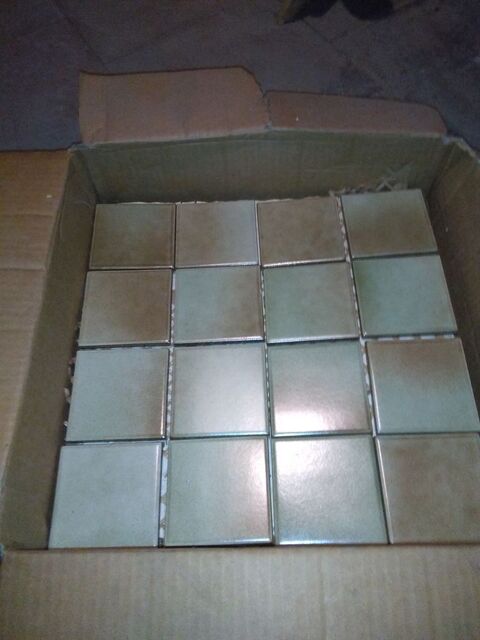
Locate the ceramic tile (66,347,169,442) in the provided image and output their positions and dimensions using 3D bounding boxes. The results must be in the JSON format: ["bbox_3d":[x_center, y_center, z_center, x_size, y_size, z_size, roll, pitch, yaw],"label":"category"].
[{"bbox_3d":[-0.095,0.059,0.414,0.075,0.007,0.075,-2,62,2],"label":"ceramic tile"}]

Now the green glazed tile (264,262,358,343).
[{"bbox_3d":[0.061,-0.015,0.453,0.077,0.007,0.077,-3,61,2],"label":"green glazed tile"}]

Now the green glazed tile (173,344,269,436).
[{"bbox_3d":[-0.016,0.056,0.412,0.075,0.007,0.075,-2,62,2],"label":"green glazed tile"}]

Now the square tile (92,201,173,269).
[{"bbox_3d":[-0.101,-0.079,0.497,0.077,0.007,0.077,-2,61,2],"label":"square tile"}]

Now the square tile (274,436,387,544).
[{"bbox_3d":[0.063,0.122,0.373,0.075,0.007,0.075,-1,62,2],"label":"square tile"}]

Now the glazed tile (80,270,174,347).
[{"bbox_3d":[-0.097,-0.010,0.452,0.075,0.007,0.075,-2,62,2],"label":"glazed tile"}]

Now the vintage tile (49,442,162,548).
[{"bbox_3d":[-0.095,0.128,0.378,0.075,0.007,0.075,-3,62,1],"label":"vintage tile"}]

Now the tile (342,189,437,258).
[{"bbox_3d":[0.139,-0.090,0.489,0.077,0.007,0.077,-3,61,2],"label":"tile"}]

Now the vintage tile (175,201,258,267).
[{"bbox_3d":[-0.021,-0.079,0.485,0.075,0.007,0.075,-3,62,1],"label":"vintage tile"}]

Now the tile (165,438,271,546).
[{"bbox_3d":[-0.015,0.123,0.376,0.075,0.007,0.075,-2,62,2],"label":"tile"}]

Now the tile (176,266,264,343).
[{"bbox_3d":[-0.019,-0.013,0.457,0.077,0.007,0.077,-3,61,2],"label":"tile"}]

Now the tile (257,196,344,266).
[{"bbox_3d":[0.057,-0.082,0.490,0.077,0.007,0.077,-4,61,1],"label":"tile"}]

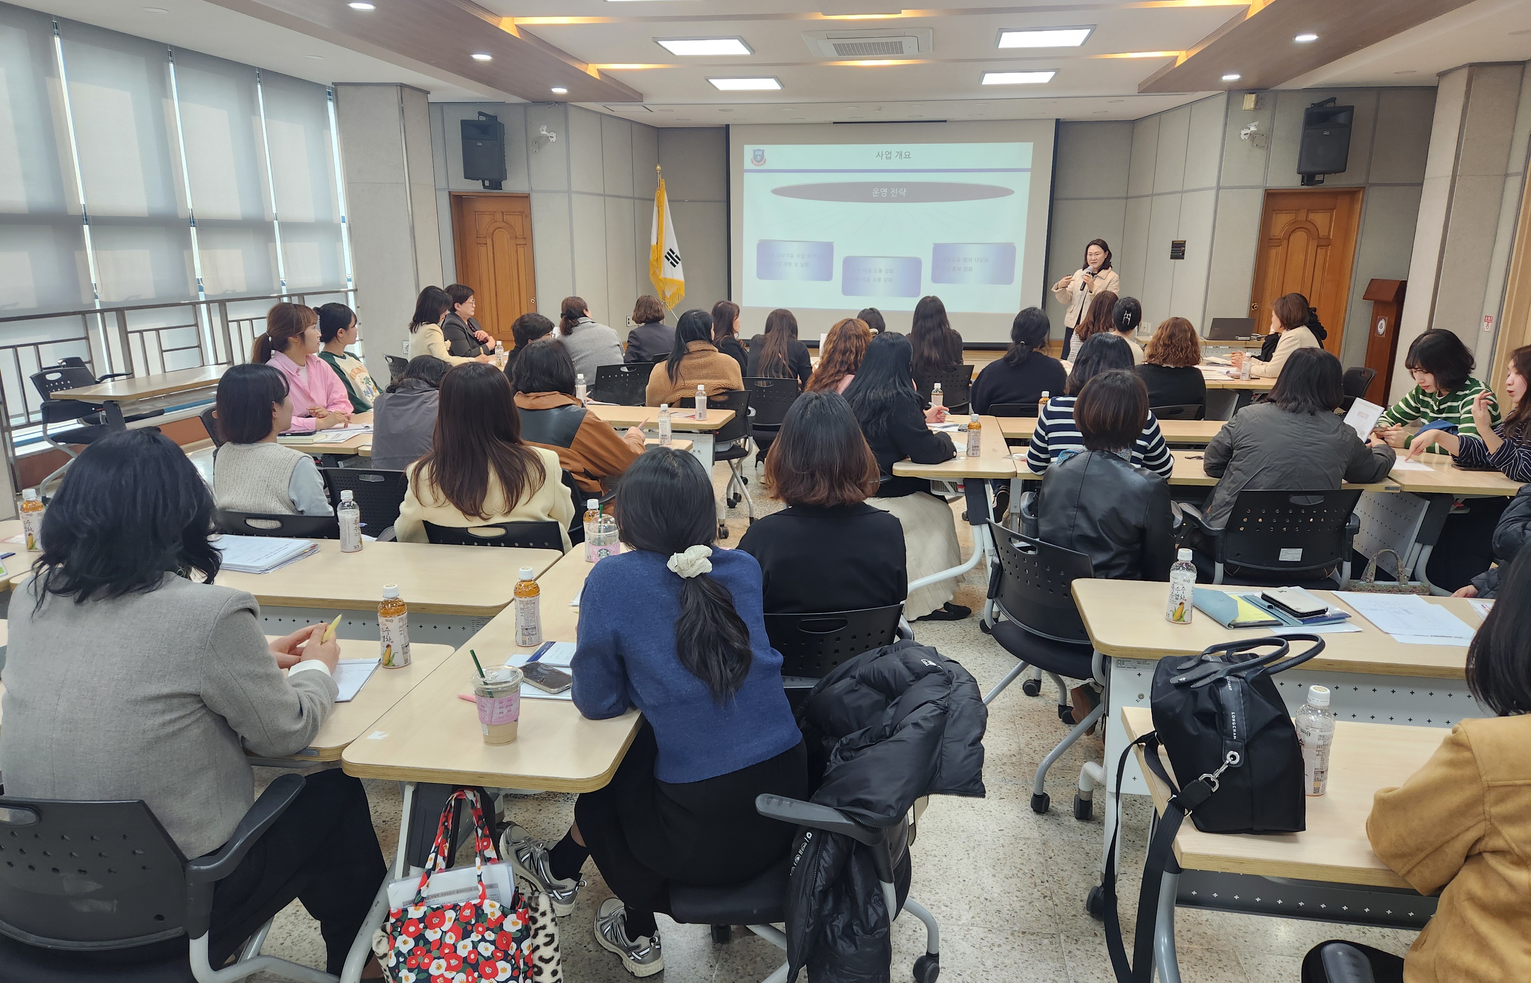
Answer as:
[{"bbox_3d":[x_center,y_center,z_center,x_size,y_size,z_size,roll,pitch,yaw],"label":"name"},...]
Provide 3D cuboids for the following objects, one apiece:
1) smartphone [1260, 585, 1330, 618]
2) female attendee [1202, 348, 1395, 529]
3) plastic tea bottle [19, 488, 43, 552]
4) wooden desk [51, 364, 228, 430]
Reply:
[{"bbox_3d":[1.335,0.280,2.565,0.084,0.012,0.162,-2,14,-7],"label":"smartphone"},{"bbox_3d":[1.975,0.098,3.880,0.640,1.220,0.720,2,15,6],"label":"female attendee"},{"bbox_3d":[-2.290,0.089,3.185,0.062,0.188,0.062,2,14,9],"label":"plastic tea bottle"},{"bbox_3d":[-3.825,-0.399,6.776,0.520,0.720,1.440,4,15,16],"label":"wooden desk"}]

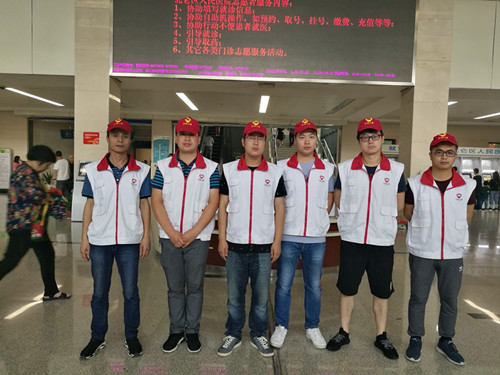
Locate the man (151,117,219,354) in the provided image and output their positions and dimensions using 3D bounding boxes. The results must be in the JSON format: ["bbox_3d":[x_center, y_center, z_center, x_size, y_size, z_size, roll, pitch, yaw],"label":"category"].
[{"bbox_3d":[-0.493,0.355,2.983,0.500,1.768,0.350,1,3,-8],"label":"man"}]

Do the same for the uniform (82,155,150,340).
[{"bbox_3d":[-0.981,0.439,2.887,0.470,1.391,0.290,1,3,-15],"label":"uniform"}]

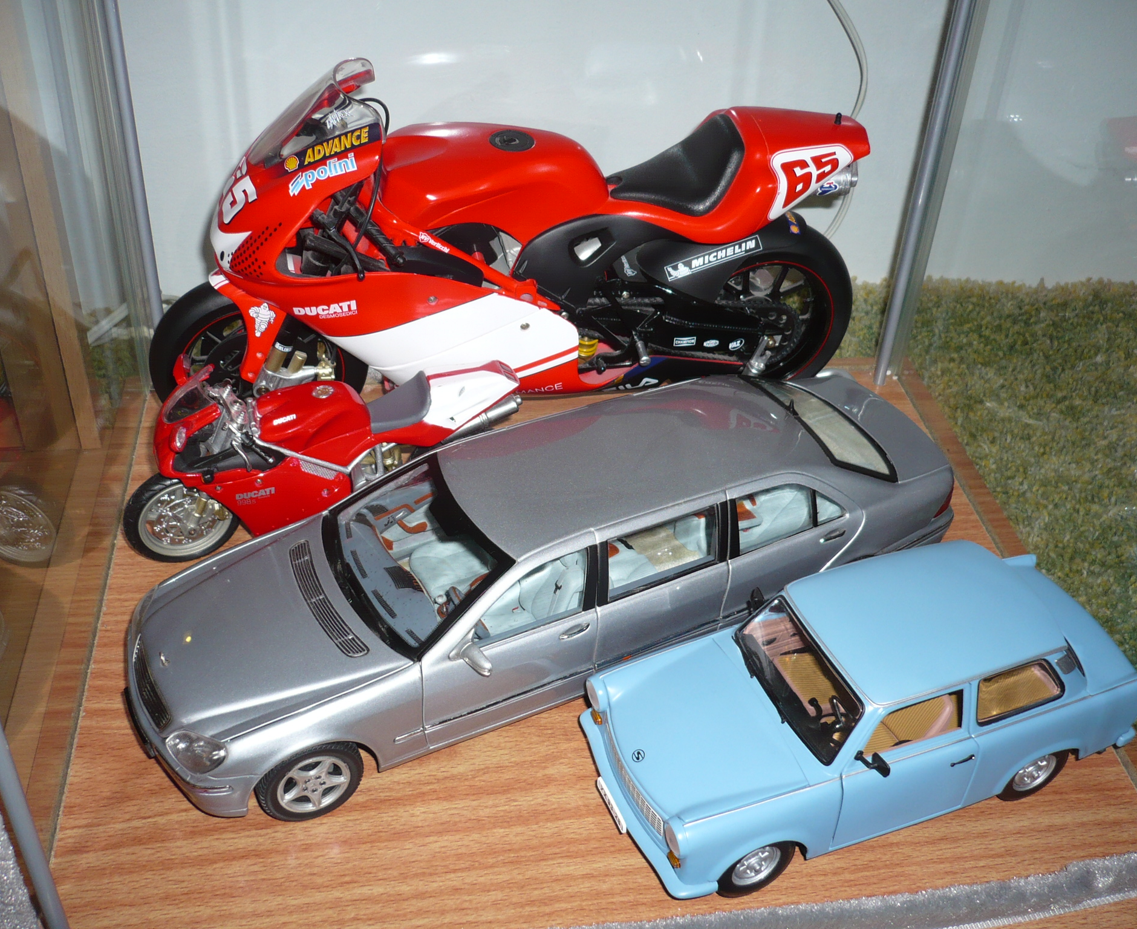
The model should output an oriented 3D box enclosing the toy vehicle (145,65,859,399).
[{"bbox_3d":[-0.021,-0.096,0.574,0.343,0.193,0.115,-6,38,-12],"label":"toy vehicle"}]

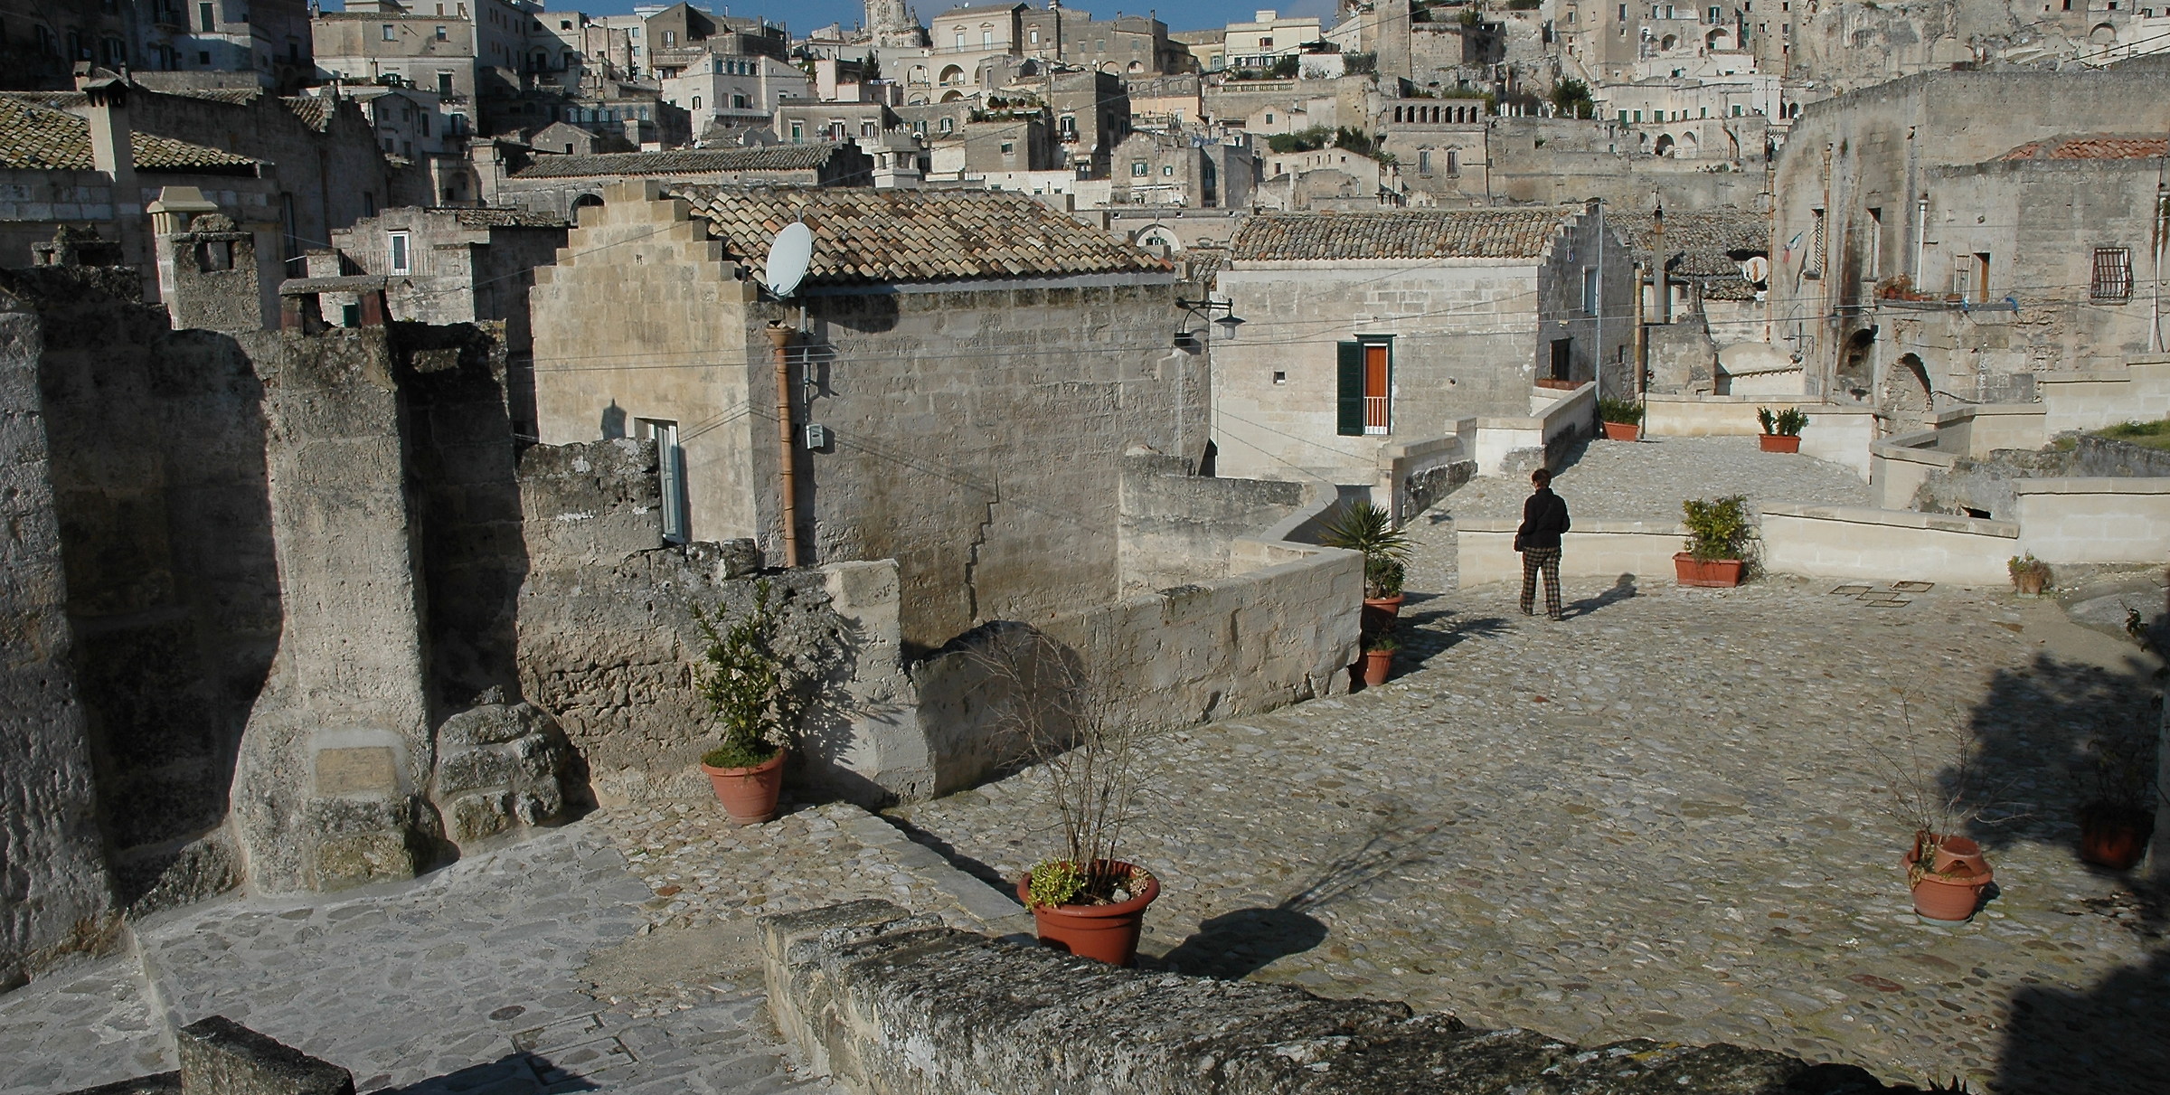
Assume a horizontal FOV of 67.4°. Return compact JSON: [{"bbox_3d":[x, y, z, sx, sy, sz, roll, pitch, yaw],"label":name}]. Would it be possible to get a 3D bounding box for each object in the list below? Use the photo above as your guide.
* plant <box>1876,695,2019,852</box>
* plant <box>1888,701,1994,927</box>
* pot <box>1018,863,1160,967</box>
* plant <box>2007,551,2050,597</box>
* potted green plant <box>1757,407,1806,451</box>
[{"bbox_3d":[4.764,1.242,9.000,0.681,0.730,0.579,-1,9,0],"label":"plant"},{"bbox_3d":[4.732,1.459,9.000,0.489,1.105,0.465,-1,9,0],"label":"plant"},{"bbox_3d":[0.024,1.716,7.550,0.660,0.440,0.660,-1,8,0],"label":"pot"},{"bbox_3d":[10.801,0.310,18.600,0.480,0.510,0.460,4,10,30],"label":"plant"},{"bbox_3d":[13.053,-2.194,30.500,0.940,0.860,0.500,2,9,21],"label":"potted green plant"}]

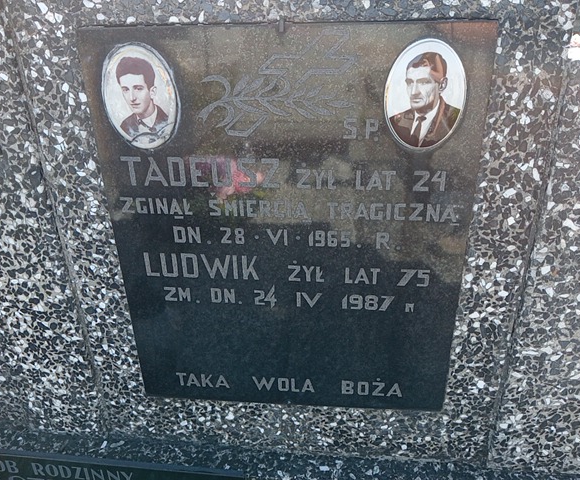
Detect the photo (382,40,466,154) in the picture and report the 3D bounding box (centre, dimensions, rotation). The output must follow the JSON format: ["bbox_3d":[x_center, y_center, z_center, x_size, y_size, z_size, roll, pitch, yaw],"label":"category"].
[{"bbox_3d":[0.150,-0.157,0.569,0.089,0.120,0.012,1,26,5],"label":"photo"}]

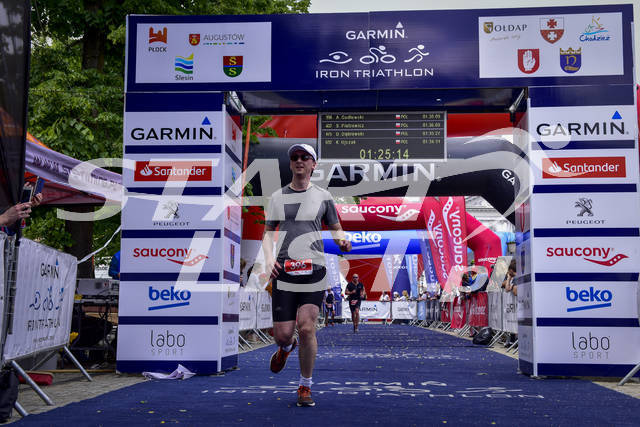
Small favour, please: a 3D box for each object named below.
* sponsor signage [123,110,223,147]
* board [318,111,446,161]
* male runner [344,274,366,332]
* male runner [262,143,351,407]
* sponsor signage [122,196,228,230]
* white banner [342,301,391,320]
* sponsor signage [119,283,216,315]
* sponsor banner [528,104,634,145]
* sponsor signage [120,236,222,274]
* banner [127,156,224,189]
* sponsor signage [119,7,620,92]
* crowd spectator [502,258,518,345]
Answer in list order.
[{"bbox_3d":[-1.472,-0.852,8.229,1.004,0.352,0.050,0,-7,4],"label":"sponsor signage"},{"bbox_3d":[0.701,-0.858,9.189,1.421,0.563,0.100,0,-7,5],"label":"board"},{"bbox_3d":[1.063,2.696,24.500,0.620,1.750,0.550,0,-7,-1],"label":"male runner"},{"bbox_3d":[-0.086,0.407,5.620,0.580,1.760,0.650,0,-7,2],"label":"male runner"},{"bbox_3d":[-1.513,-0.007,8.357,1.020,0.343,0.040,0,-7,5],"label":"sponsor signage"},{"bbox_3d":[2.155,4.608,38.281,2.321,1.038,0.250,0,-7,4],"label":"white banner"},{"bbox_3d":[-1.518,0.859,8.253,1.020,0.352,0.040,0,-7,5],"label":"sponsor signage"},{"bbox_3d":[2.596,-0.886,8.136,1.032,0.348,0.040,0,-7,5],"label":"sponsor banner"},{"bbox_3d":[-1.515,0.424,8.305,1.020,0.356,0.040,0,-7,5],"label":"sponsor signage"},{"bbox_3d":[-1.510,-0.438,8.408,1.020,0.355,0.040,0,-7,5],"label":"banner"},{"bbox_3d":[0.543,-1.636,8.205,5.039,0.808,0.120,0,-7,4],"label":"sponsor signage"},{"bbox_3d":[3.570,1.572,14.600,0.500,1.620,0.500,1,-7,-3],"label":"crowd spectator"}]

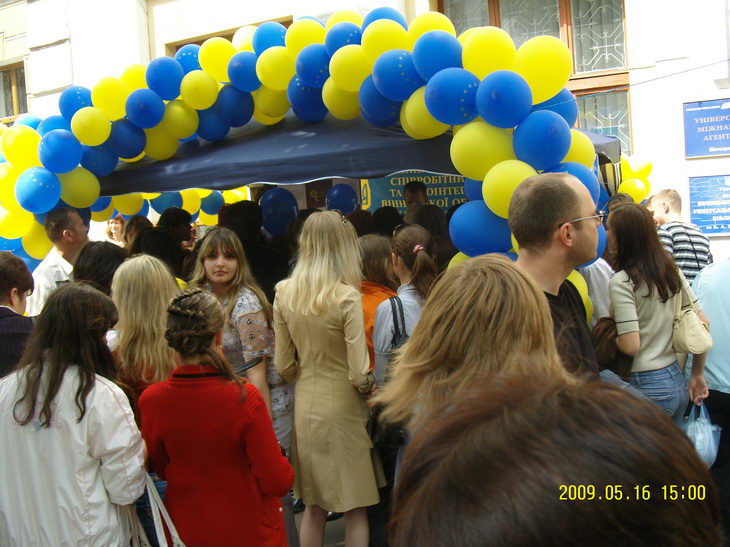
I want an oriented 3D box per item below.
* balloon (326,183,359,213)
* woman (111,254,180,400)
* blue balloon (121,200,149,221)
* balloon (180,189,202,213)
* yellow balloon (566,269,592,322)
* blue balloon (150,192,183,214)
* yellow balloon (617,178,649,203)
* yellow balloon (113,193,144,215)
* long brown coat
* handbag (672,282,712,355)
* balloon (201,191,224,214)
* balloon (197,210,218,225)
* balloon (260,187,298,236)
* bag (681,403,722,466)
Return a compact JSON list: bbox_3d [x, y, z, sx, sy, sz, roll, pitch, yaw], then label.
[{"bbox_3d":[-0.177,-0.573,6.250,0.245,0.265,0.245,-4,2,-1],"label":"balloon"},{"bbox_3d":[-0.712,0.748,2.775,0.450,1.630,0.300,-3,2,7],"label":"woman"},{"bbox_3d":[-1.928,-0.552,6.700,0.250,0.265,0.250,-4,2,-16],"label":"blue balloon"},{"bbox_3d":[-1.595,-0.647,7.200,0.260,0.280,0.260,-3,2,0],"label":"balloon"},{"bbox_3d":[0.910,0.111,3.700,0.262,0.275,0.262,-3,2,14],"label":"yellow balloon"},{"bbox_3d":[-1.668,-0.598,6.750,0.260,0.280,0.260,-3,2,0],"label":"blue balloon"},{"bbox_3d":[2.171,-0.645,6.500,0.260,0.280,0.260,-3,2,0],"label":"yellow balloon"},{"bbox_3d":[-1.997,-0.615,6.750,0.260,0.280,0.260,-3,2,0],"label":"yellow balloon"},{"bbox_3d":[-0.153,0.495,3.280,0.420,0.930,0.320,-3,2,16],"label":"long brown coat"},{"bbox_3d":[1.267,0.174,3.100,0.140,0.270,0.250,-3,2,18],"label":"handbag"},{"bbox_3d":[-1.444,-0.671,7.600,0.235,0.250,0.235,-4,2,-10],"label":"balloon"},{"bbox_3d":[-1.475,-0.582,7.700,0.245,0.260,0.245,-4,2,-11],"label":"balloon"},{"bbox_3d":[-0.576,-0.411,5.400,0.255,0.320,0.255,-4,2,-6],"label":"balloon"},{"bbox_3d":[1.365,0.657,3.250,0.175,0.280,0.110,-3,2,14],"label":"bag"}]

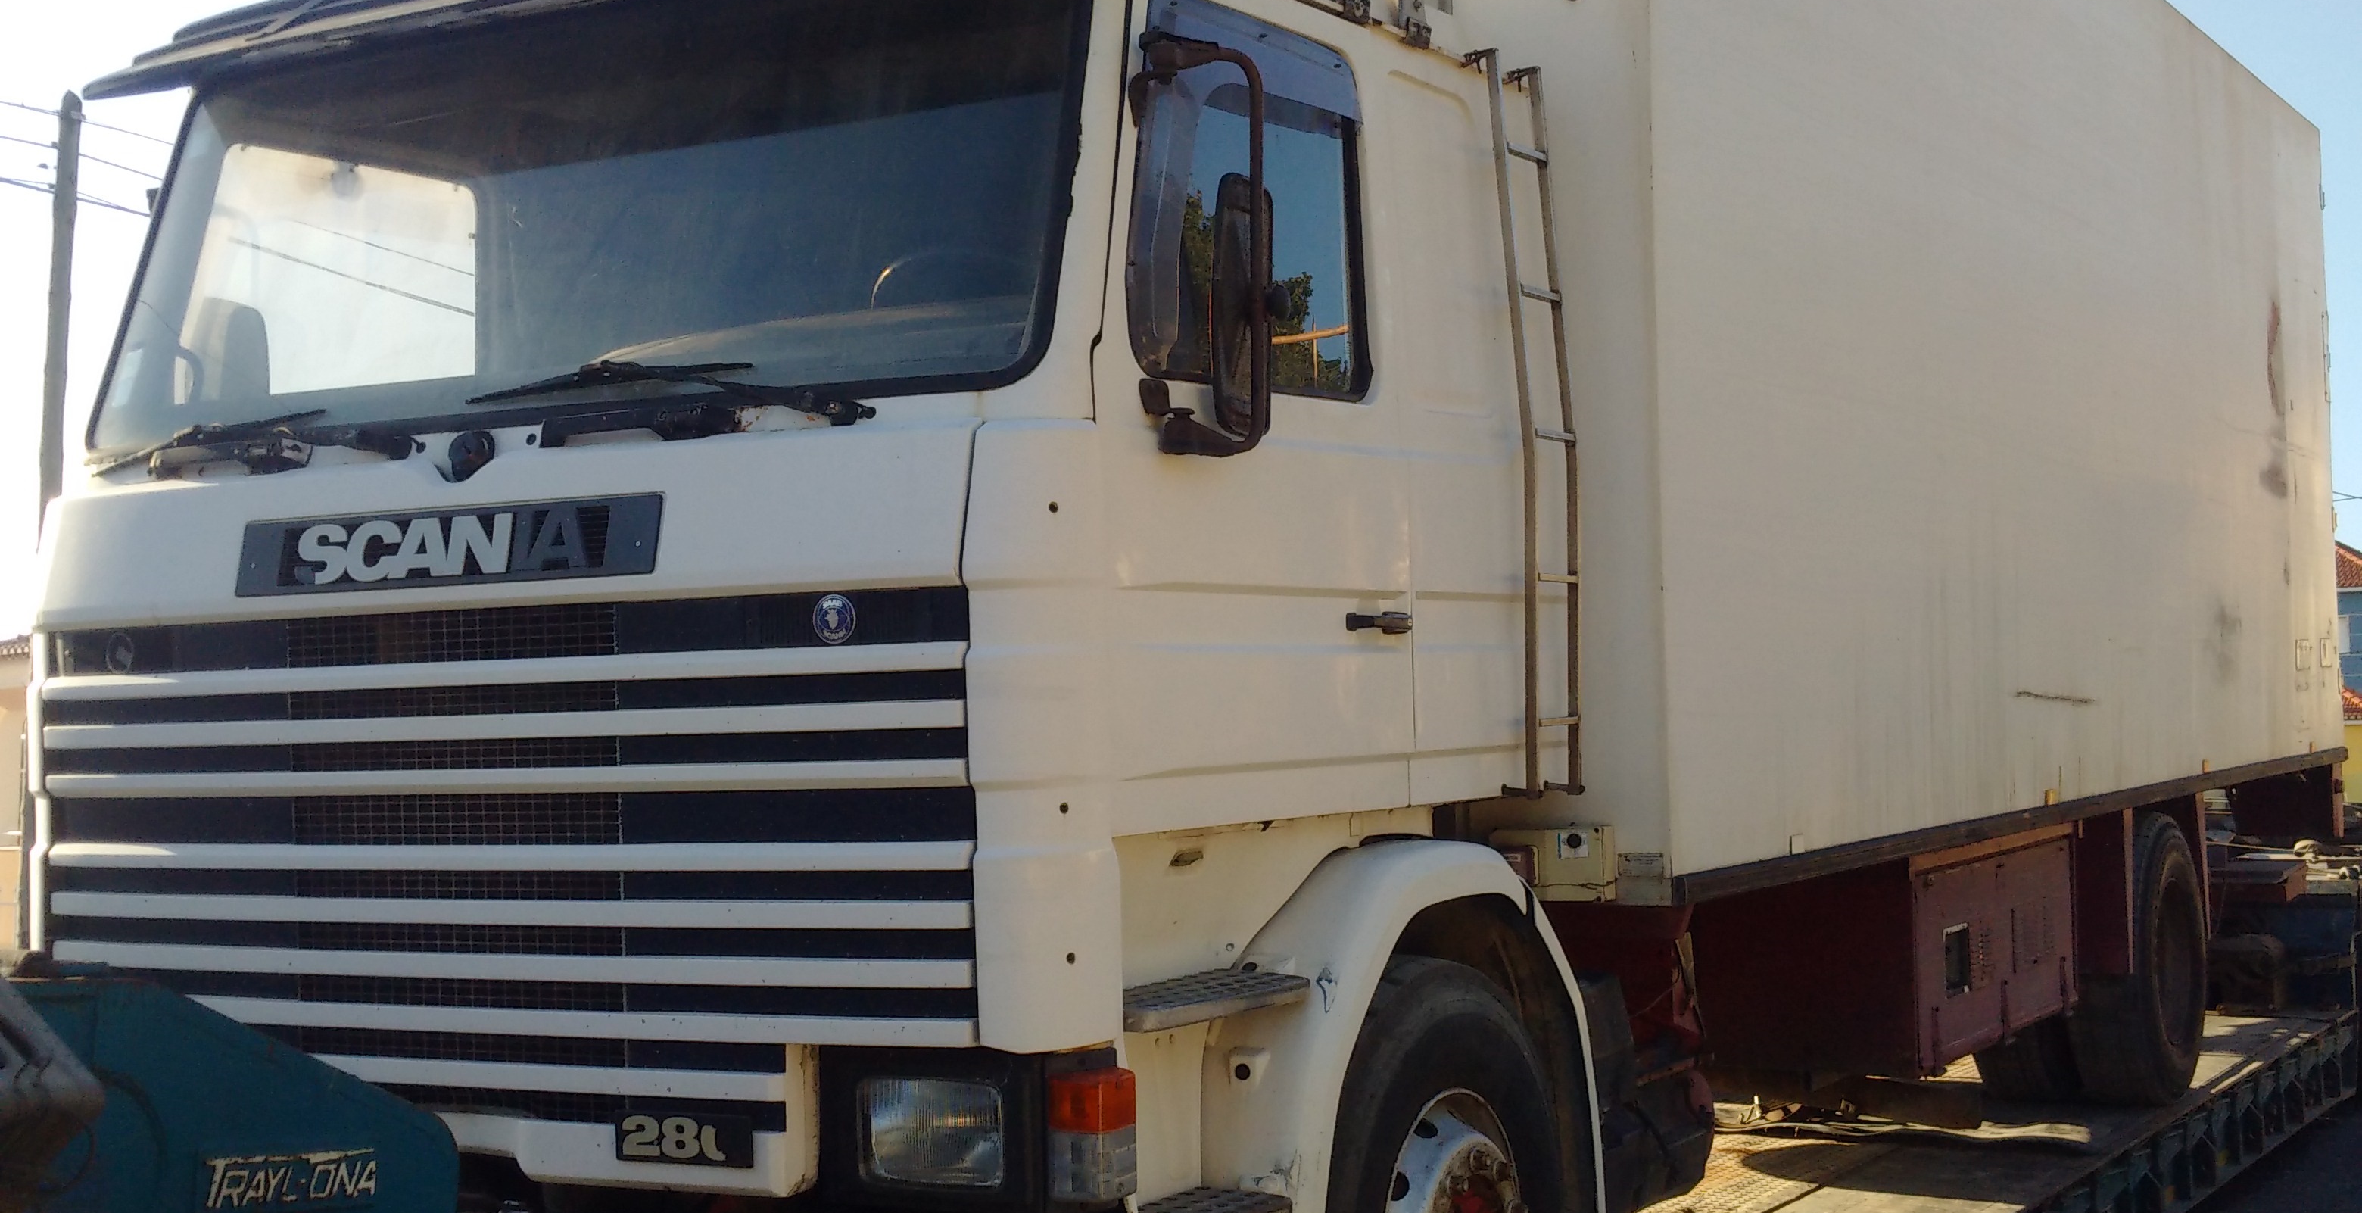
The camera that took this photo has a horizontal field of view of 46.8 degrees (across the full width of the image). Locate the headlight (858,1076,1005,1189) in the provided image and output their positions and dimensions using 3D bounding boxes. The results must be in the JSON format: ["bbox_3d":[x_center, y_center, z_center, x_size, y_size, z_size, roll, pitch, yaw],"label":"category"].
[{"bbox_3d":[-0.352,0.769,4.072,0.245,0.160,0.120,-3,-2,29],"label":"headlight"}]

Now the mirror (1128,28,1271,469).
[{"bbox_3d":[0.040,-0.522,4.030,0.190,0.620,0.300,-3,-2,29],"label":"mirror"}]

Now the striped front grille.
[{"bbox_3d":[-1.149,0.458,4.471,2.000,0.890,0.140,-3,-2,29],"label":"striped front grille"}]

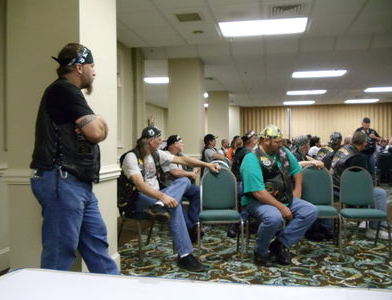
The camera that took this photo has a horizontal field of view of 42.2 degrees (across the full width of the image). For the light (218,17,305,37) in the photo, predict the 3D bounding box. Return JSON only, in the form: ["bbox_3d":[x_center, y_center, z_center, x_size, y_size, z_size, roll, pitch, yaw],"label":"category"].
[{"bbox_3d":[0.907,-1.658,6.880,1.220,0.080,0.610,-1,0,8],"label":"light"}]

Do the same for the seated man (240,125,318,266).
[{"bbox_3d":[0.818,0.405,4.980,0.620,1.320,0.750,-1,0,-25],"label":"seated man"}]

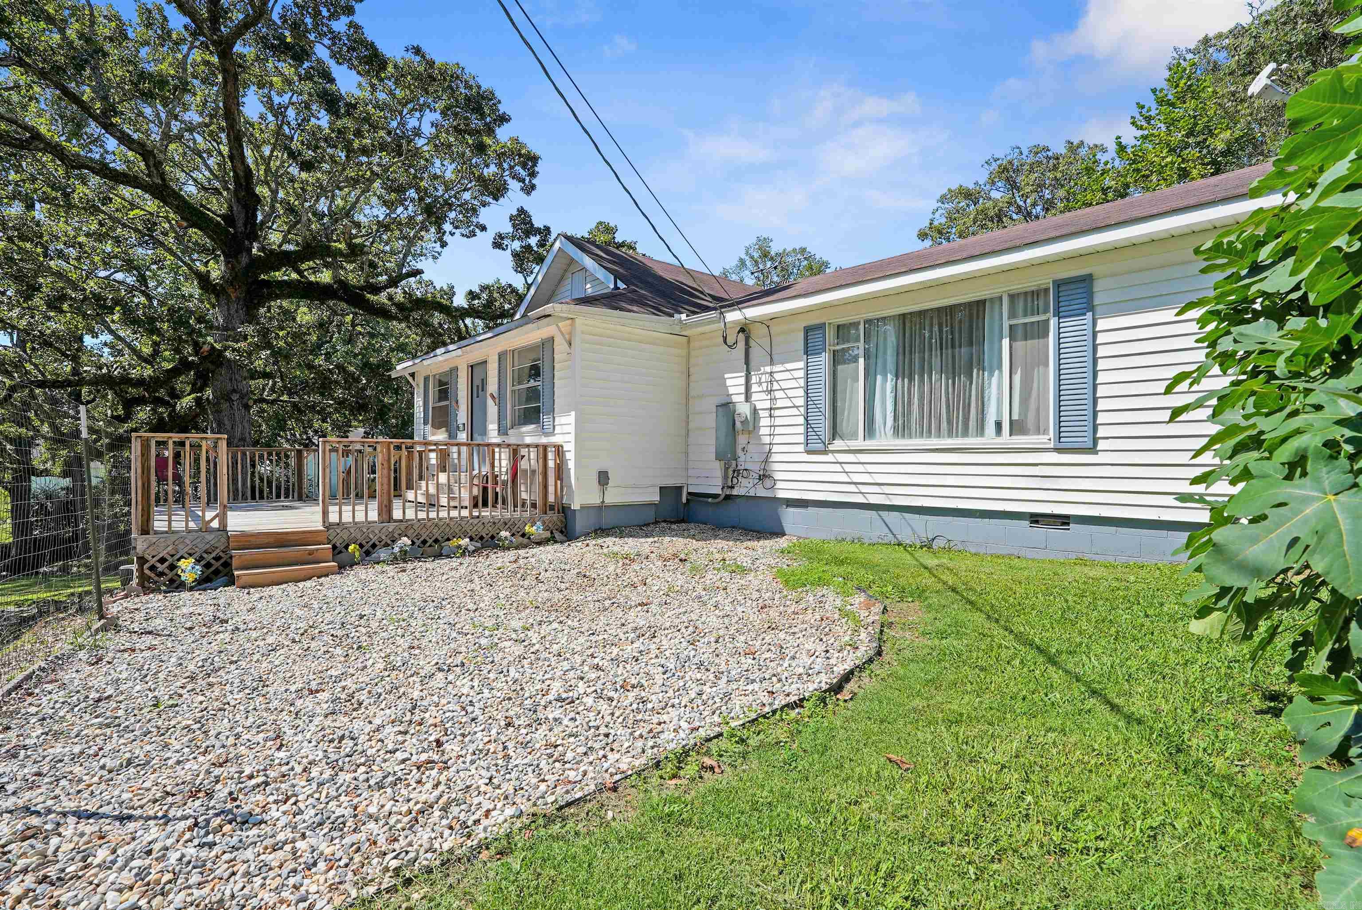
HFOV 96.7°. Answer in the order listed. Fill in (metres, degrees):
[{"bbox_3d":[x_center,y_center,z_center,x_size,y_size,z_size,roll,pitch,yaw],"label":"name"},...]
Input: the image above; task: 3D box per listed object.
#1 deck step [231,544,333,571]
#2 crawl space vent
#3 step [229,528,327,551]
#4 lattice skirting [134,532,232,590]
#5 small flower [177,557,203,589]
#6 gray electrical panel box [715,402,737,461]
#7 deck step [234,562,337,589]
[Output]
[{"bbox_3d":[-4.434,1.113,6.759,0.915,0.175,0.280,0,0,-39],"label":"deck step"},{"bbox_3d":[3.965,0.714,6.505,0.390,0.180,0.070,0,0,45],"label":"crawl space vent"},{"bbox_3d":[-4.614,0.945,6.949,0.915,0.175,0.280,0,0,-39],"label":"step"},{"bbox_3d":[-5.323,1.123,6.498,0.794,0.575,0.050,0,0,-39],"label":"lattice skirting"},{"bbox_3d":[-5.178,1.239,6.380,0.210,0.325,0.180,0,0,-39],"label":"small flower"},{"bbox_3d":[0.726,-0.352,9.644,0.120,0.869,0.333,0,0,-44],"label":"gray electrical panel box"},{"bbox_3d":[-4.272,1.294,6.569,0.915,0.165,0.280,0,0,-39],"label":"deck step"}]

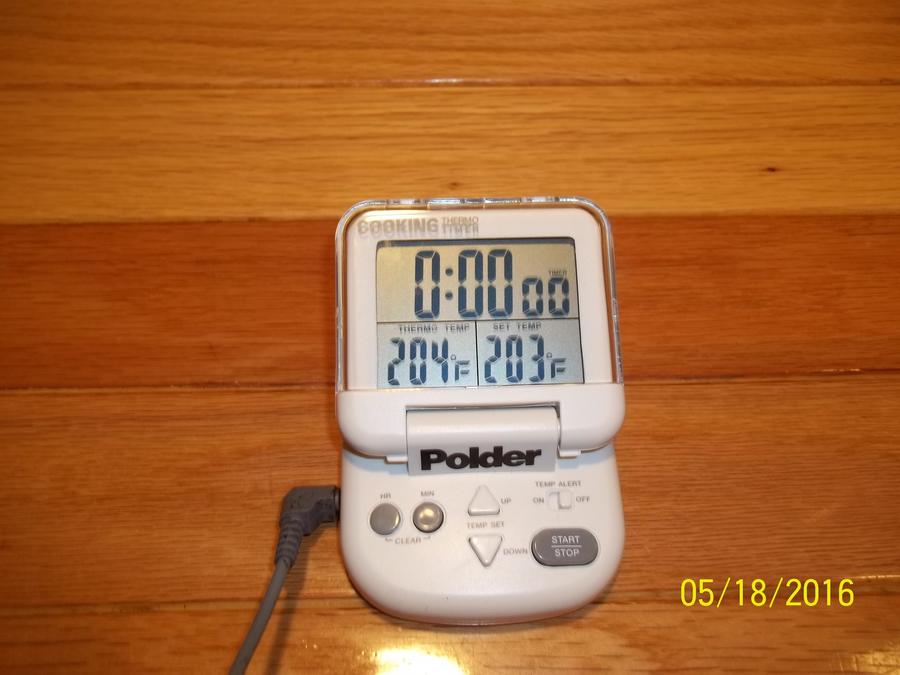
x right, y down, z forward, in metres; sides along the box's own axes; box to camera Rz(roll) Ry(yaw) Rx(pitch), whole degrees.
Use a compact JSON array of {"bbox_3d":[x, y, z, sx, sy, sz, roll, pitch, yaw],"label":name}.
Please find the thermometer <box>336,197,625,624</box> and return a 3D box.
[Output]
[{"bbox_3d":[0.008,0.017,0.205,0.069,0.041,0.101,-1,65,-3],"label":"thermometer"}]

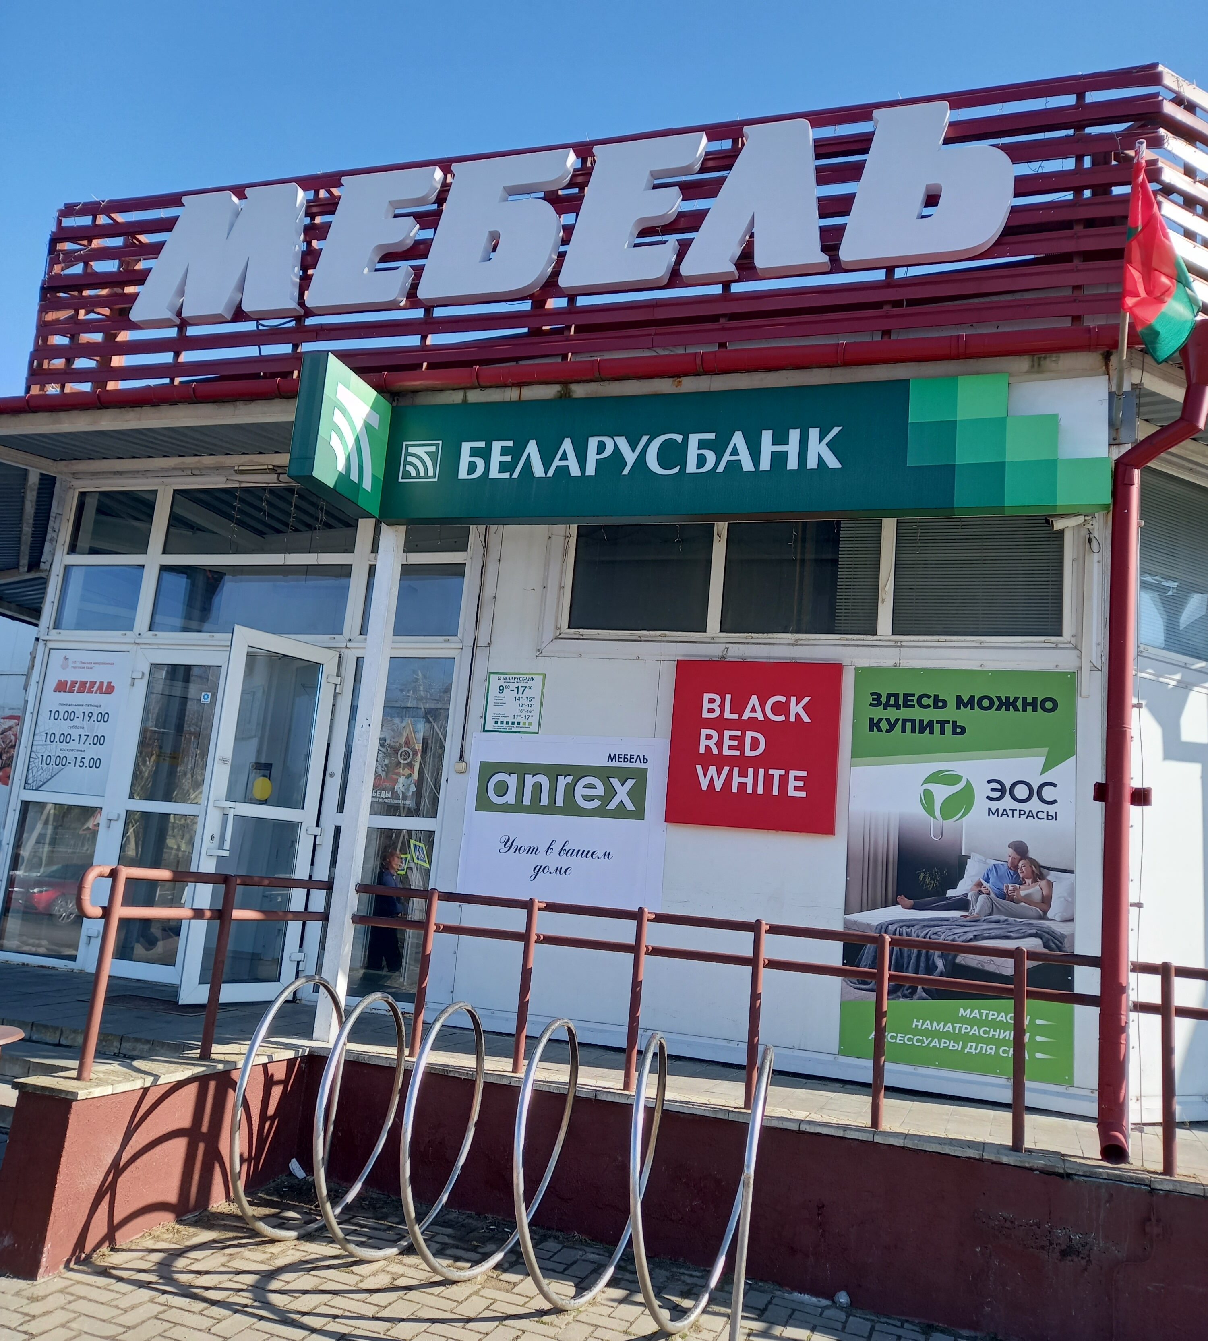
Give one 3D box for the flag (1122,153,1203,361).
[{"bbox_3d":[2.078,-1.478,4.340,0.280,0.780,0.440,2,-8,20],"label":"flag"}]

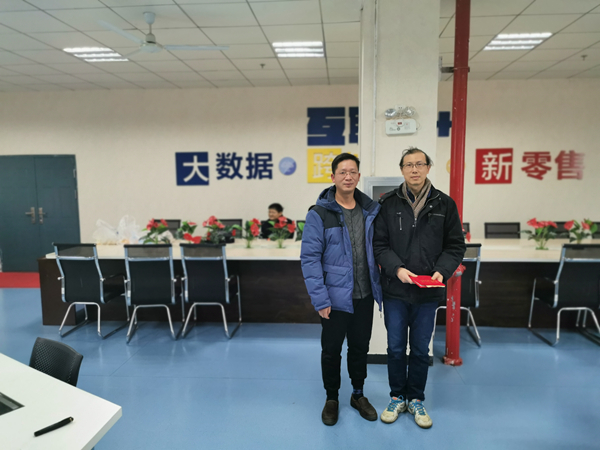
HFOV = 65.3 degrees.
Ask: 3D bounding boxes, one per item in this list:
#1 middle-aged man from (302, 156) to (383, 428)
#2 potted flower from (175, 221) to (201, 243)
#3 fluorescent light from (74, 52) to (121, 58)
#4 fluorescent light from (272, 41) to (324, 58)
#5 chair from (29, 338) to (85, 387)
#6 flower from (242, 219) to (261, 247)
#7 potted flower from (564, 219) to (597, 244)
[{"bbox_3d":[0.268,0.402,3.045,0.510,1.723,0.360,-1,6,-9],"label":"middle-aged man"},{"bbox_3d":[-1.344,0.106,5.595,0.302,0.322,0.280,0,6,5],"label":"potted flower"},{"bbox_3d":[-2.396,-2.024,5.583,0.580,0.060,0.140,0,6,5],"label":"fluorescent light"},{"bbox_3d":[-0.005,-2.031,5.375,0.600,0.070,0.580,0,6,5],"label":"fluorescent light"},{"bbox_3d":[-1.335,0.991,2.109,0.500,0.820,0.530,4,7,36],"label":"chair"},{"bbox_3d":[-0.583,0.098,5.580,0.240,0.370,0.240,0,6,5],"label":"flower"},{"bbox_3d":[3.108,0.101,5.189,0.321,0.347,0.320,0,6,5],"label":"potted flower"}]

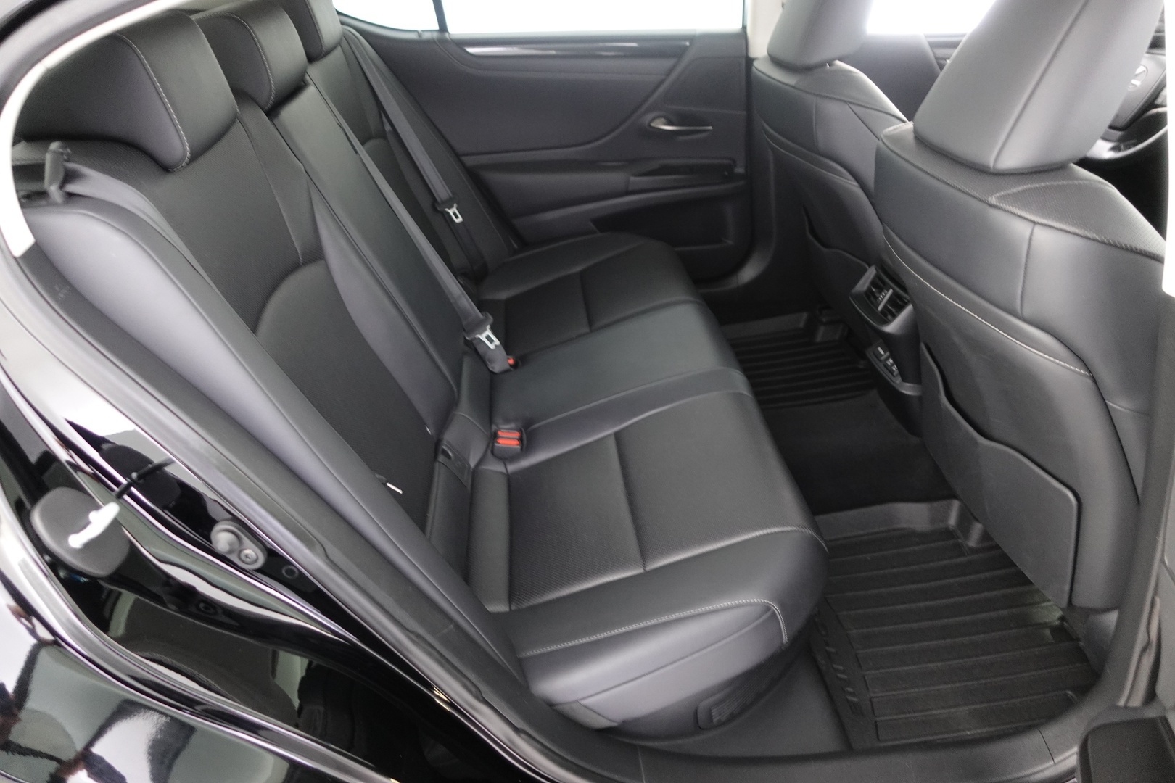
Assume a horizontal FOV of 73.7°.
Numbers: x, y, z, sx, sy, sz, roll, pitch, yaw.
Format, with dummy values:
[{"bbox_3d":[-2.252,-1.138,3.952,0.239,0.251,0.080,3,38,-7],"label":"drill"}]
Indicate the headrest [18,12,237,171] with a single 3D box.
[{"bbox_3d":[-0.508,-0.344,0.870,0.150,0.170,0.240,-14,32,4],"label":"headrest"}]

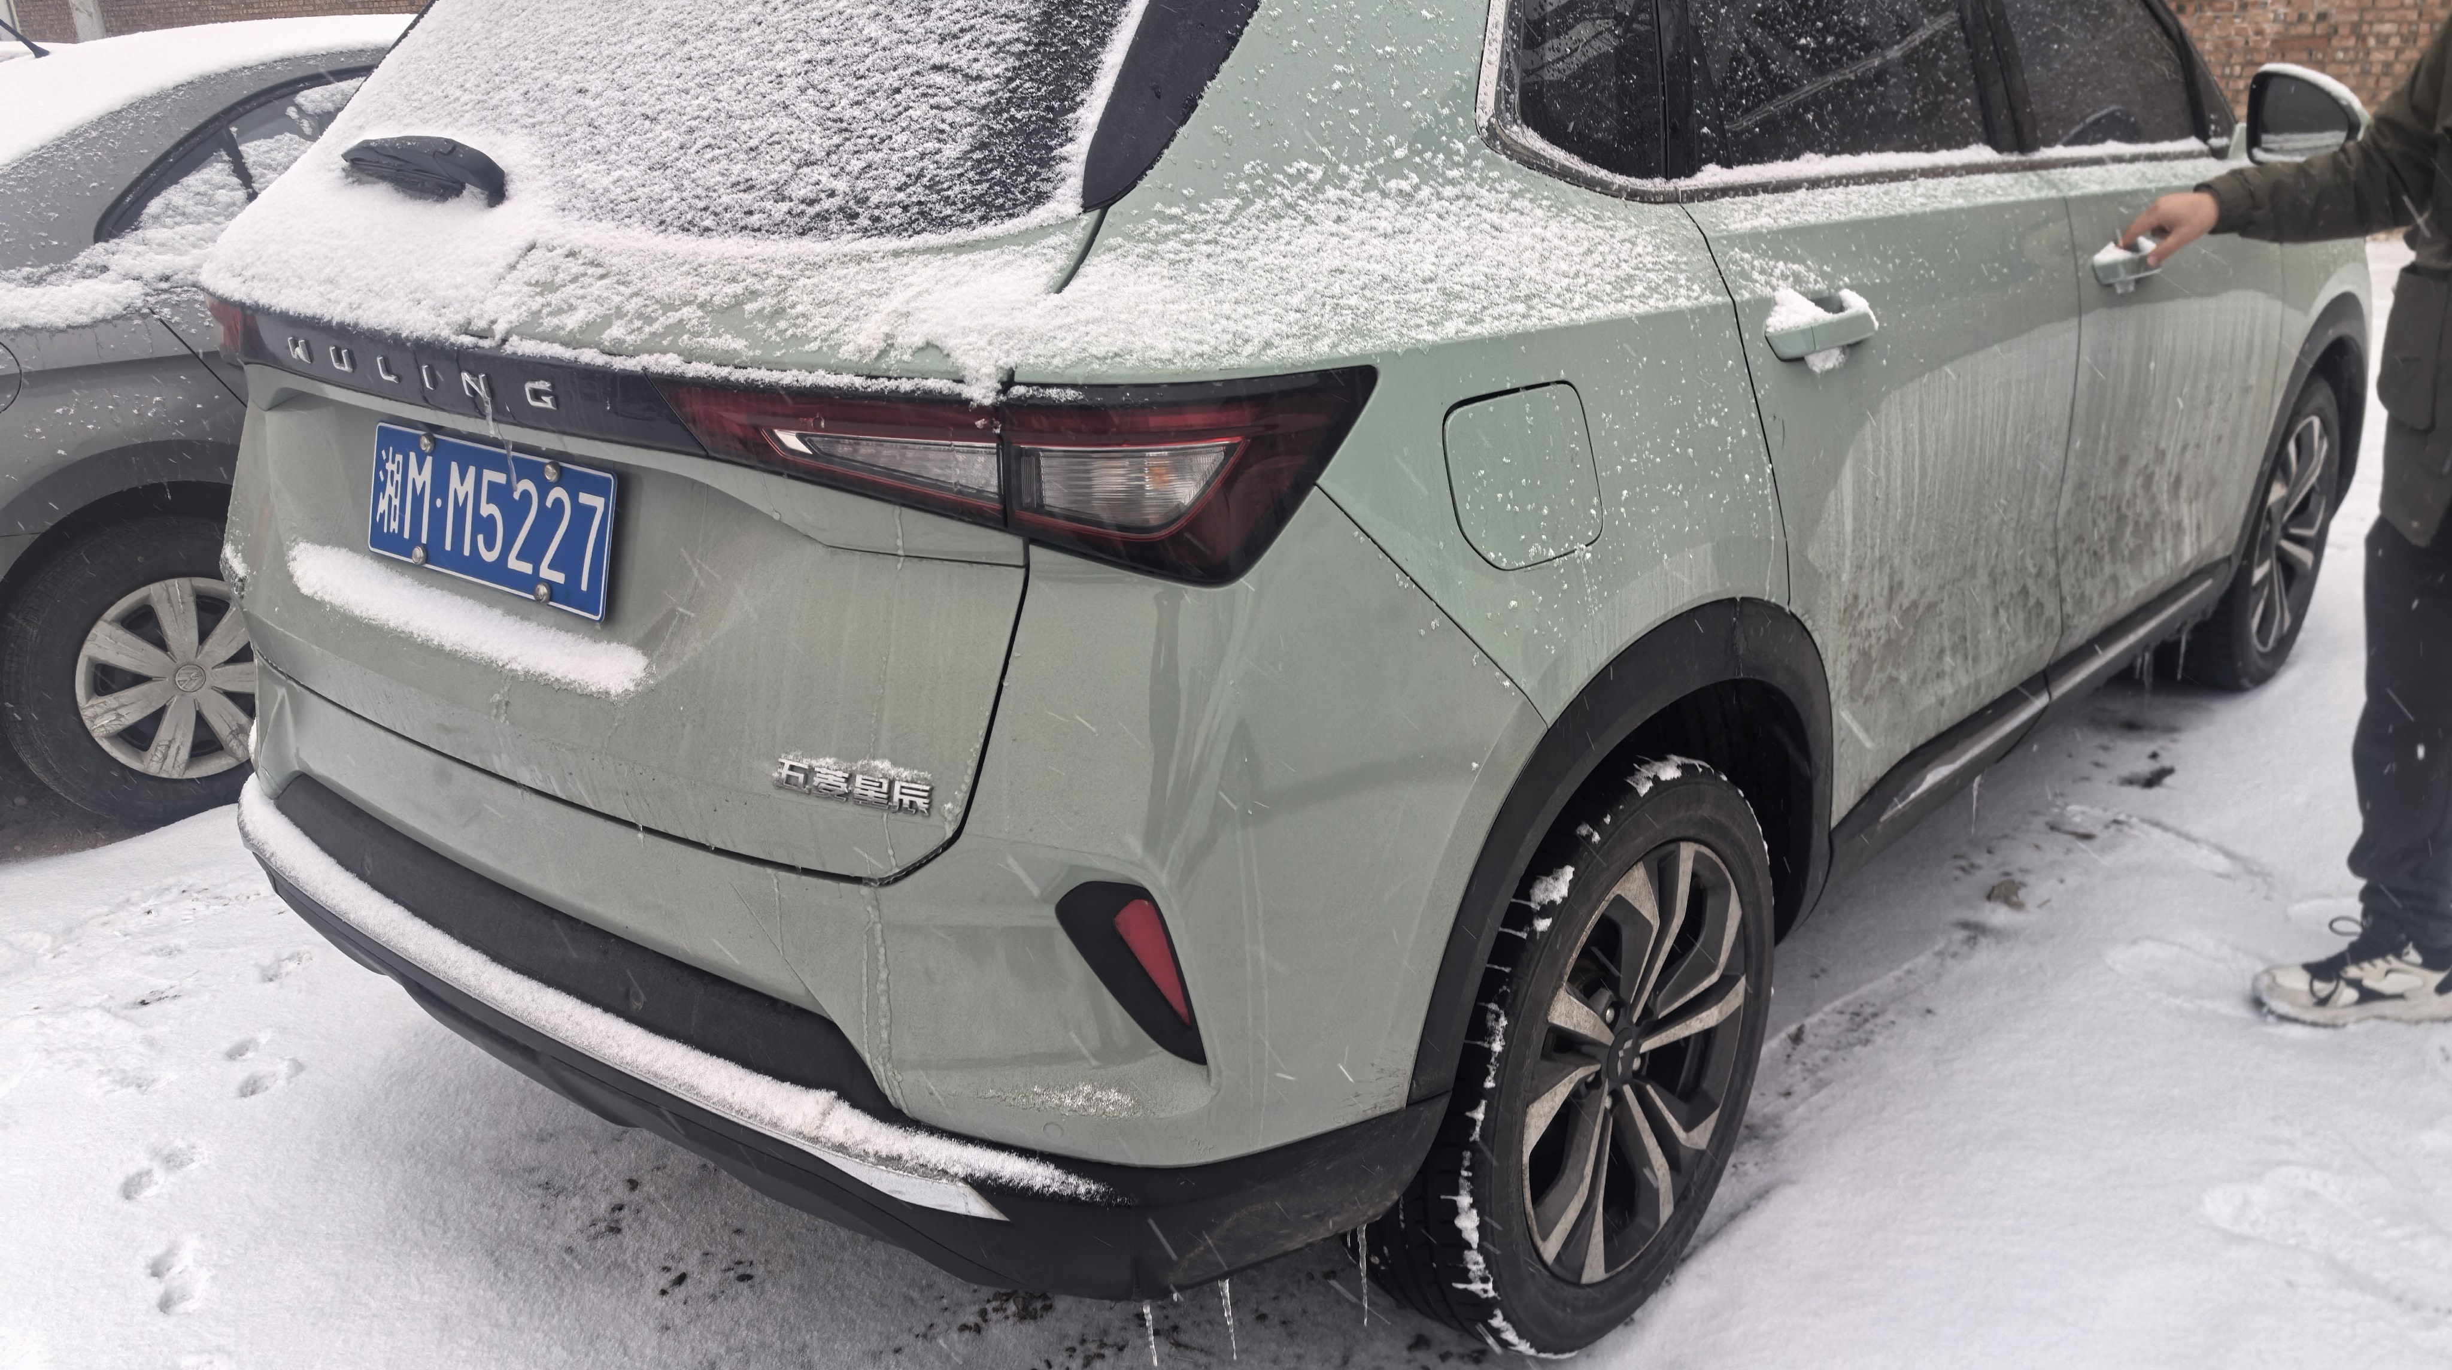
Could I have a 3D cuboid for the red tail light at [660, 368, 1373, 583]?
[{"bbox_3d":[-0.203,-0.189,1.579,0.623,0.172,0.198,8,21,24],"label":"red tail light"}]

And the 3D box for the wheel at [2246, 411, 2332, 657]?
[{"bbox_3d":[2.189,-0.335,4.087,0.170,0.490,0.490,16,26,40],"label":"wheel"}]

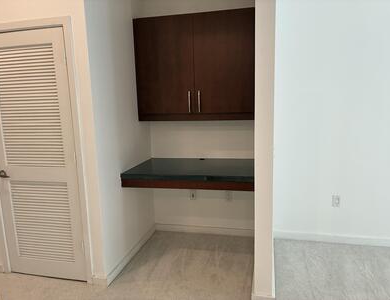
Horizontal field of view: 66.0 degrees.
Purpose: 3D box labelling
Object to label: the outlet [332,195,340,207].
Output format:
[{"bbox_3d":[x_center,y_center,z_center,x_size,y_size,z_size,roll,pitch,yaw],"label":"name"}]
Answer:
[{"bbox_3d":[1.396,0.508,2.978,0.072,0.117,0.010,0,9,13],"label":"outlet"}]

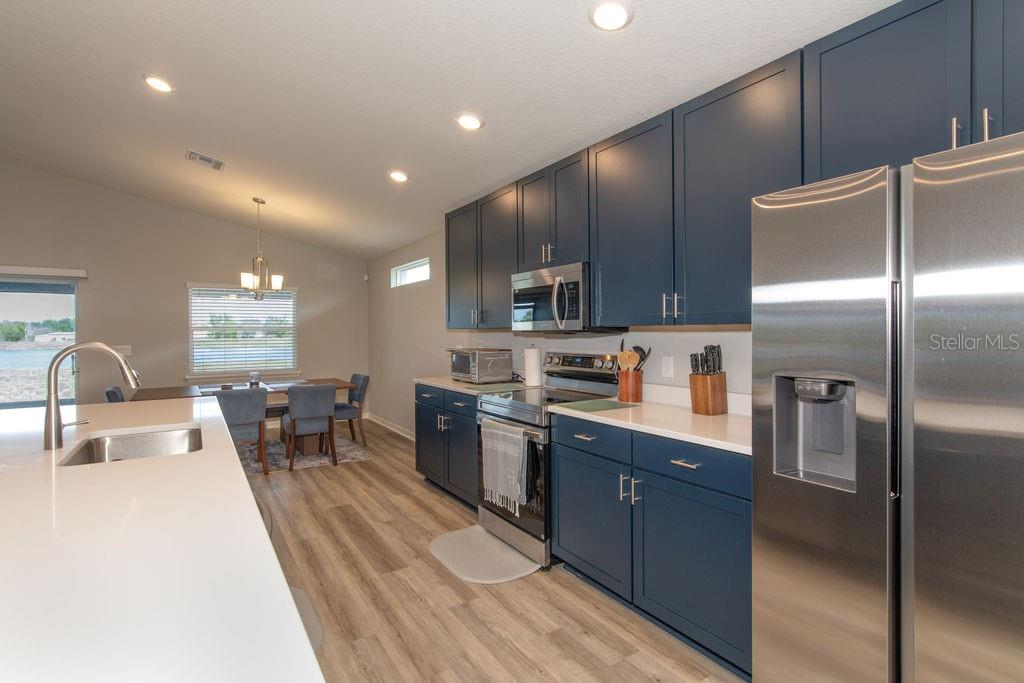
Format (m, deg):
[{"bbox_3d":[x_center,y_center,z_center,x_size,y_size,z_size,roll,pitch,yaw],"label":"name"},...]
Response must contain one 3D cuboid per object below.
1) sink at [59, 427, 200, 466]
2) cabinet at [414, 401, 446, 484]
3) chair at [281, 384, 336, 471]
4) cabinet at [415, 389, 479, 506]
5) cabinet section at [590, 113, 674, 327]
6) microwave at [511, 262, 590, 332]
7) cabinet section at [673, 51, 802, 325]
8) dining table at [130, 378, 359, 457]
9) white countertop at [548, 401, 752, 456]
[{"bbox_3d":[-1.522,0.538,1.993,0.430,0.220,0.650,-1,2,-34],"label":"sink"},{"bbox_3d":[-0.435,0.851,4.272,0.630,0.640,0.590,-1,2,-34],"label":"cabinet"},{"bbox_3d":[-2.133,0.844,5.083,0.470,0.865,0.630,-1,1,-27],"label":"chair"},{"bbox_3d":[-0.270,0.808,4.054,0.645,0.850,1.165,-1,2,-34],"label":"cabinet"},{"bbox_3d":[0.736,-0.588,2.595,0.325,1.011,0.577,-1,2,-34],"label":"cabinet section"},{"bbox_3d":[0.353,-0.264,3.276,0.385,0.423,0.757,-1,2,-34],"label":"microwave"},{"bbox_3d":[1.051,-0.580,2.121,0.325,1.011,0.562,-1,2,-34],"label":"cabinet section"},{"bbox_3d":[-2.908,0.895,5.408,2.070,0.760,1.000,-1,2,-34],"label":"dining table"},{"bbox_3d":[0.799,0.385,2.390,0.650,0.029,1.195,-1,2,-34],"label":"white countertop"}]

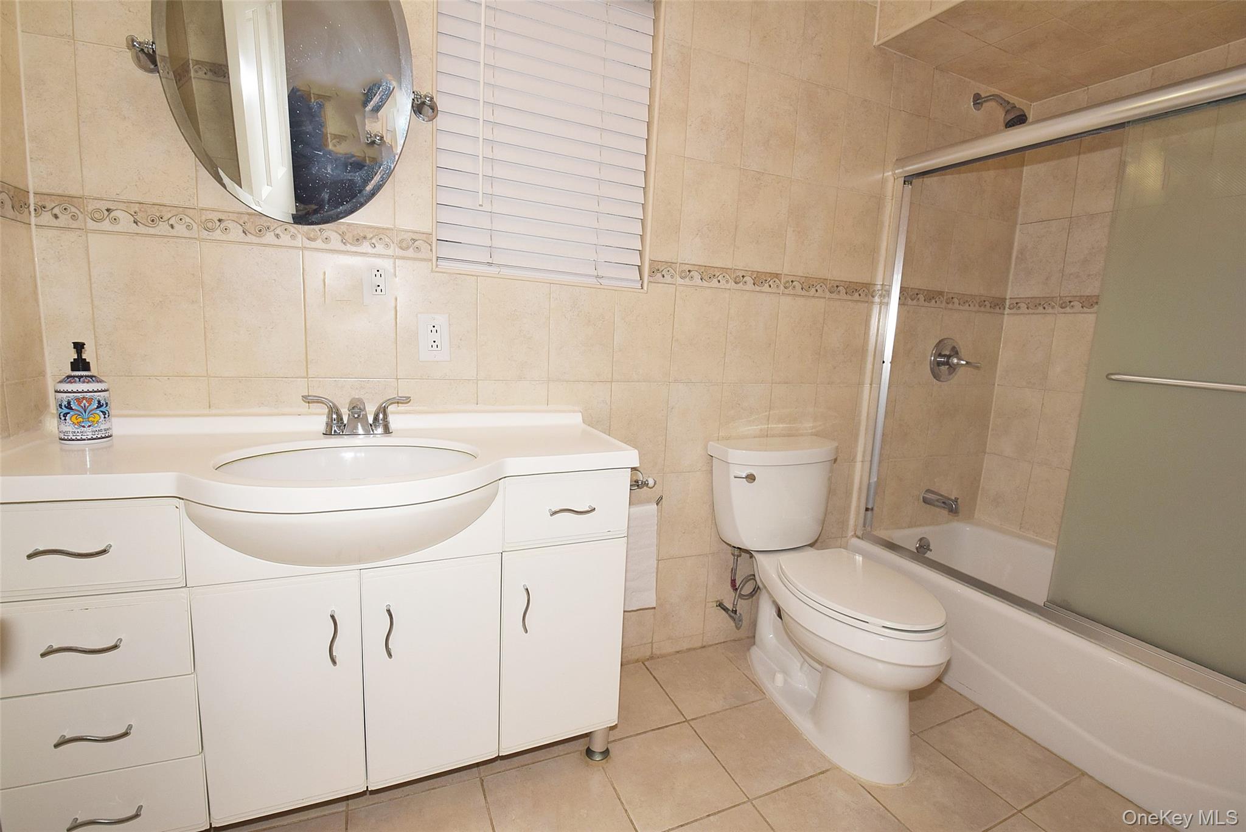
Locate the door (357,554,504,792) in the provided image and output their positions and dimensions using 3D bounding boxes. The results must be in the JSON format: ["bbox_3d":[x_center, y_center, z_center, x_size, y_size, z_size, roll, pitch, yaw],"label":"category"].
[{"bbox_3d":[-0.408,0.547,1.131,0.278,0.508,0.020,-1,10,-22],"label":"door"}]

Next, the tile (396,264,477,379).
[{"bbox_3d":[-0.501,-0.256,1.407,0.202,0.307,0.010,-1,9,-22],"label":"tile"}]

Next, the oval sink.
[{"bbox_3d":[-0.527,0.164,1.040,0.465,0.150,0.315,-1,9,-22],"label":"oval sink"}]

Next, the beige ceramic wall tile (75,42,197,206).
[{"bbox_3d":[-1.042,-0.615,1.117,0.200,0.303,0.010,-1,9,-22],"label":"beige ceramic wall tile"}]

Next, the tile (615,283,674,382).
[{"bbox_3d":[0.064,-0.259,1.621,0.200,0.303,0.010,-1,9,-22],"label":"tile"}]

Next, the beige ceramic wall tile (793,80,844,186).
[{"bbox_3d":[0.659,-0.939,1.742,0.200,0.303,0.010,-1,9,-22],"label":"beige ceramic wall tile"}]

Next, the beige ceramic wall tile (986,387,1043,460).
[{"bbox_3d":[1.706,0.032,2.256,0.010,0.307,0.200,-1,9,-22],"label":"beige ceramic wall tile"}]

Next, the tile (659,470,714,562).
[{"bbox_3d":[0.223,0.345,1.804,0.202,0.307,0.010,-1,9,-22],"label":"tile"}]

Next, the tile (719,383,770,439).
[{"bbox_3d":[0.425,0.039,1.817,0.200,0.303,0.010,-1,9,-22],"label":"tile"}]

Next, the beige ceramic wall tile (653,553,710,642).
[{"bbox_3d":[0.204,0.651,1.845,0.202,0.307,0.010,-1,10,-22],"label":"beige ceramic wall tile"}]

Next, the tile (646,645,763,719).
[{"bbox_3d":[0.264,0.883,1.732,0.300,0.010,0.300,-1,9,-22],"label":"tile"}]

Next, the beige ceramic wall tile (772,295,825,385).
[{"bbox_3d":[0.629,-0.270,1.856,0.202,0.307,0.010,-1,10,-22],"label":"beige ceramic wall tile"}]

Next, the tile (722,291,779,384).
[{"bbox_3d":[0.442,-0.267,1.789,0.202,0.307,0.010,-1,9,-22],"label":"tile"}]

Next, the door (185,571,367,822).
[{"bbox_3d":[-0.665,0.552,1.028,0.280,0.508,0.020,-1,10,-22],"label":"door"}]

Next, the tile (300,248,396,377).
[{"bbox_3d":[-0.688,-0.250,1.322,0.200,0.303,0.010,-1,9,-22],"label":"tile"}]

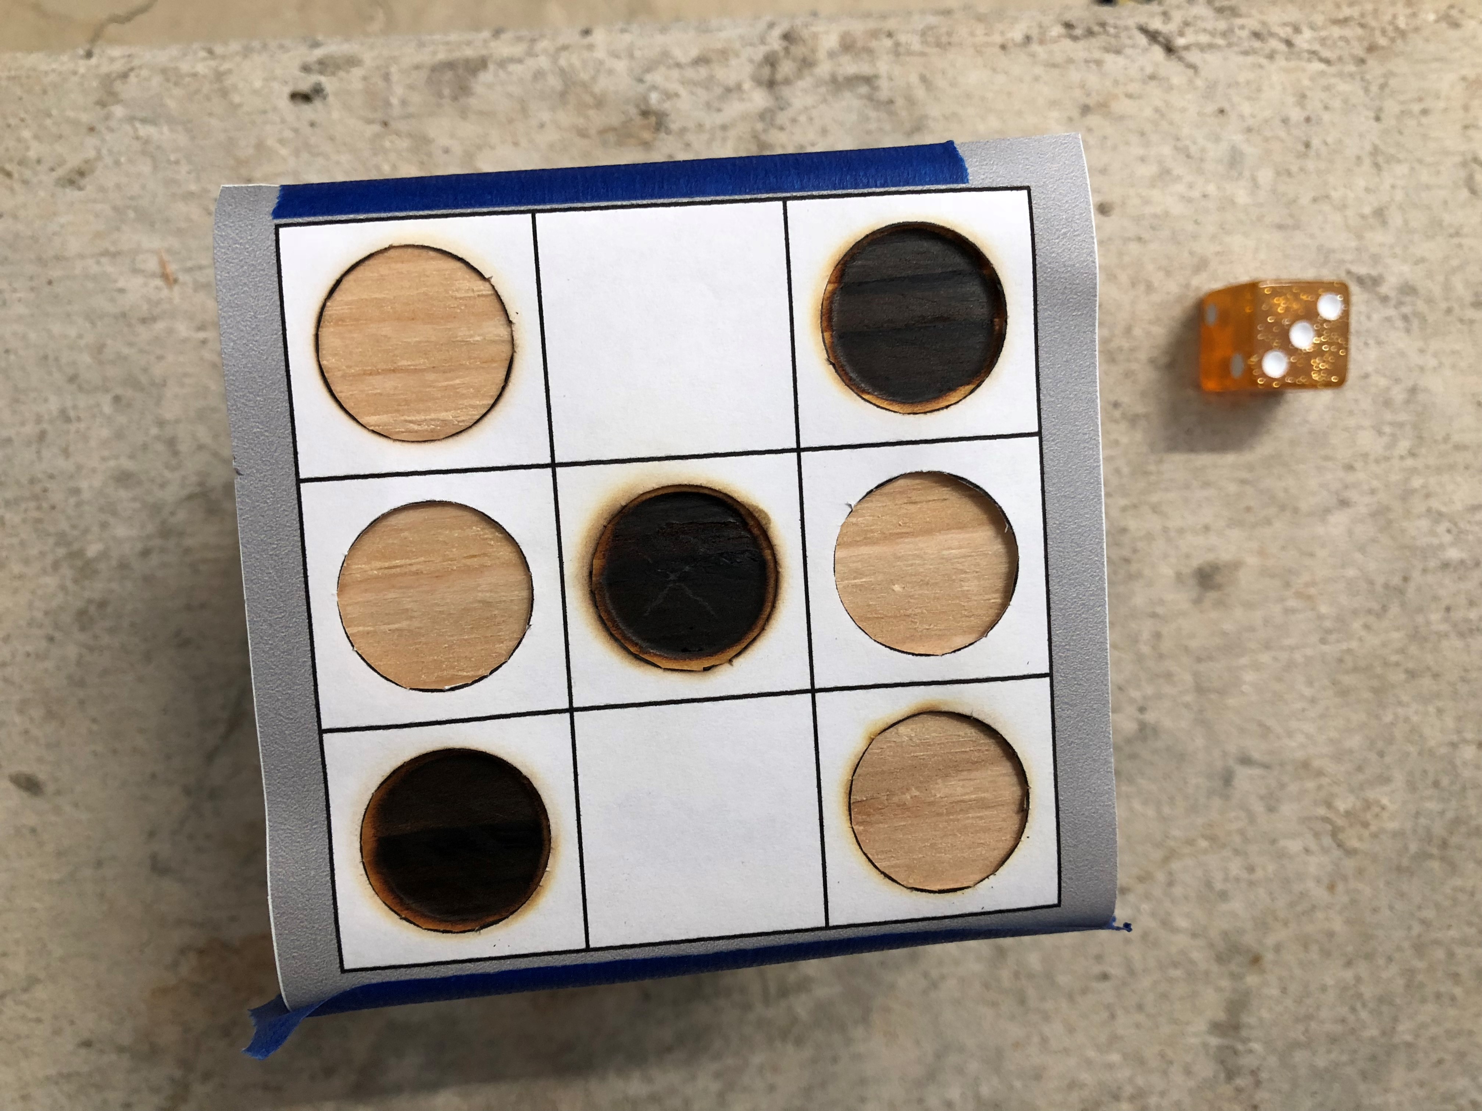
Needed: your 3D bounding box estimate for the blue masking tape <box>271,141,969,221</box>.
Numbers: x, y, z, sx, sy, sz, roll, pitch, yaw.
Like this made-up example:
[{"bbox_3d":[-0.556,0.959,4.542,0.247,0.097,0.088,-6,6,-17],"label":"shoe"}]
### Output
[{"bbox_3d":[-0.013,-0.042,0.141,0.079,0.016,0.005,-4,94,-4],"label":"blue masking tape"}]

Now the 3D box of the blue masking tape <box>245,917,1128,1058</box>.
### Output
[{"bbox_3d":[-0.006,0.049,0.149,0.104,0.018,0.007,-4,94,-4],"label":"blue masking tape"}]

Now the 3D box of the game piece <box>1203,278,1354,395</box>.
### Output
[{"bbox_3d":[0.083,-0.034,0.187,0.016,0.016,0.016,-1,94,-4],"label":"game piece"}]

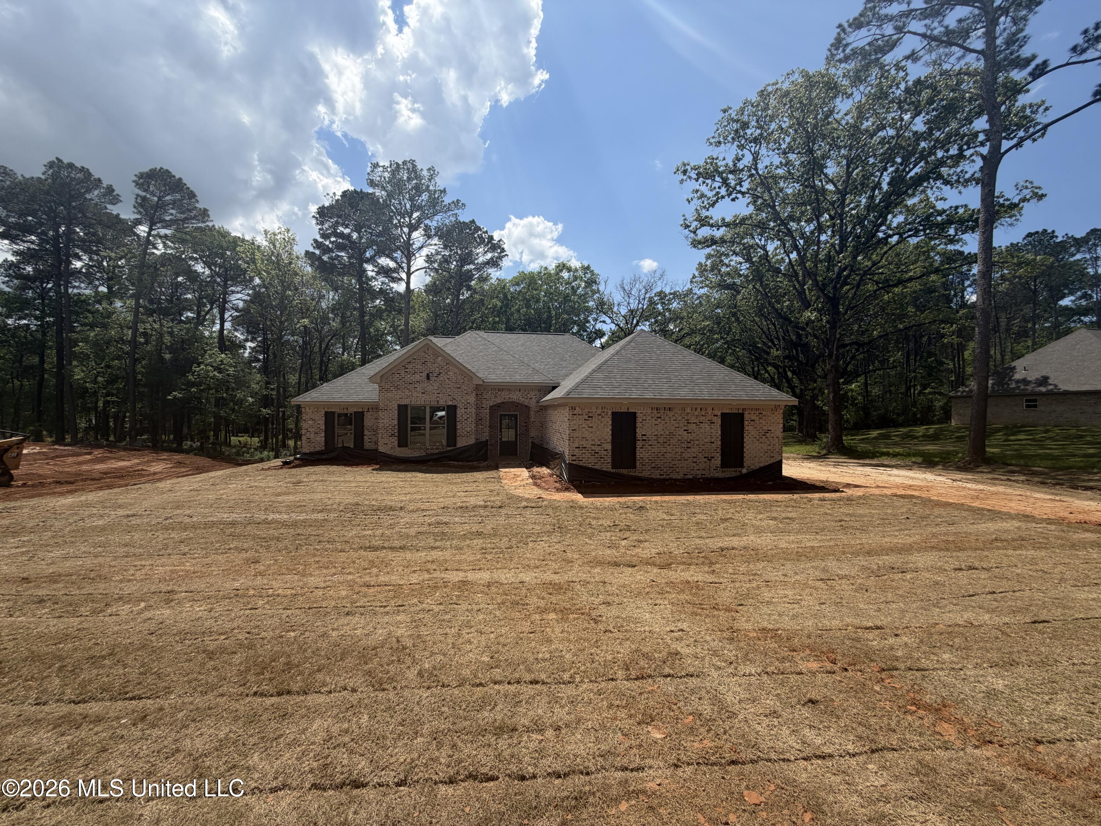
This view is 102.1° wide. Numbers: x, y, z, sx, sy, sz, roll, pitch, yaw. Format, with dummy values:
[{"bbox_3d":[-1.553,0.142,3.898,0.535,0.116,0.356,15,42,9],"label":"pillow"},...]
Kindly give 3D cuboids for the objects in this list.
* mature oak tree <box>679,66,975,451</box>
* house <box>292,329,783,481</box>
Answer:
[{"bbox_3d":[15.200,-7.900,24.000,15.500,19.800,15.000,0,-1,0],"label":"mature oak tree"},{"bbox_3d":[-2.150,-1.200,22.400,18.600,6.900,17.700,0,-1,-7],"label":"house"}]

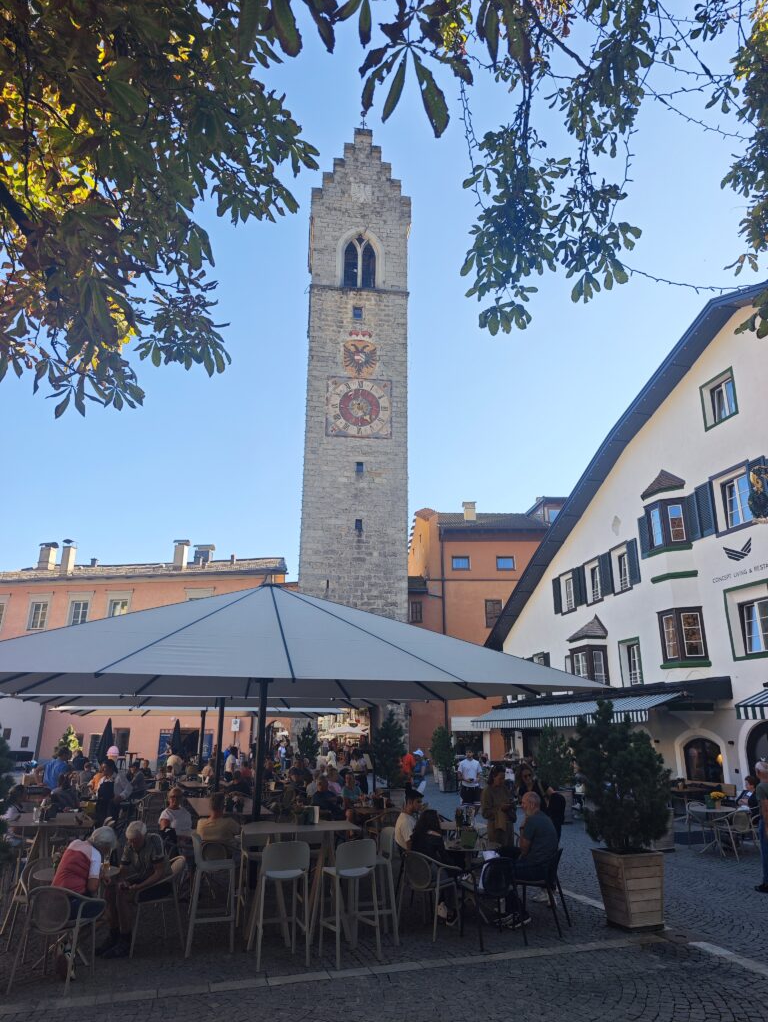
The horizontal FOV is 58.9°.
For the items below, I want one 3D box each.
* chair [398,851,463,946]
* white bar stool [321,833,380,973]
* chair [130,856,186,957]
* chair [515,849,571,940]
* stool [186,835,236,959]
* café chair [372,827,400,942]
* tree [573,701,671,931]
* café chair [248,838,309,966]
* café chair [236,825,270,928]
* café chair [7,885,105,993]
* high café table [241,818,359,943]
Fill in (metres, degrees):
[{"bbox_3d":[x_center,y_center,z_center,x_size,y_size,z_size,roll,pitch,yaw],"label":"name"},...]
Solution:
[{"bbox_3d":[0.483,4.036,7.255,0.560,0.790,0.570,-16,-24,40],"label":"chair"},{"bbox_3d":[-0.328,3.708,6.552,0.475,1.030,0.485,13,-22,-33],"label":"white bar stool"},{"bbox_3d":[-2.247,3.898,6.798,0.540,0.810,0.560,10,-20,-27],"label":"chair"},{"bbox_3d":[1.743,4.158,7.523,0.535,0.812,0.544,-9,-21,27],"label":"chair"},{"bbox_3d":[-1.759,3.779,6.796,0.495,1.030,0.485,9,-20,-26],"label":"stool"},{"bbox_3d":[-0.104,3.817,6.962,0.480,1.010,0.460,4,-19,-10],"label":"café chair"},{"bbox_3d":[2.790,3.435,7.845,1.080,2.340,1.050,6,-19,-15],"label":"tree"},{"bbox_3d":[-0.961,3.666,6.439,0.485,1.030,0.495,7,-19,-19],"label":"café chair"},{"bbox_3d":[-1.328,4.007,7.427,0.470,1.010,0.500,4,-19,-12],"label":"café chair"},{"bbox_3d":[-2.692,3.479,5.665,0.560,0.790,0.570,-1,-18,6],"label":"café chair"},{"bbox_3d":[-0.815,3.720,6.768,1.140,1.060,0.830,5,-19,-13],"label":"high café table"}]

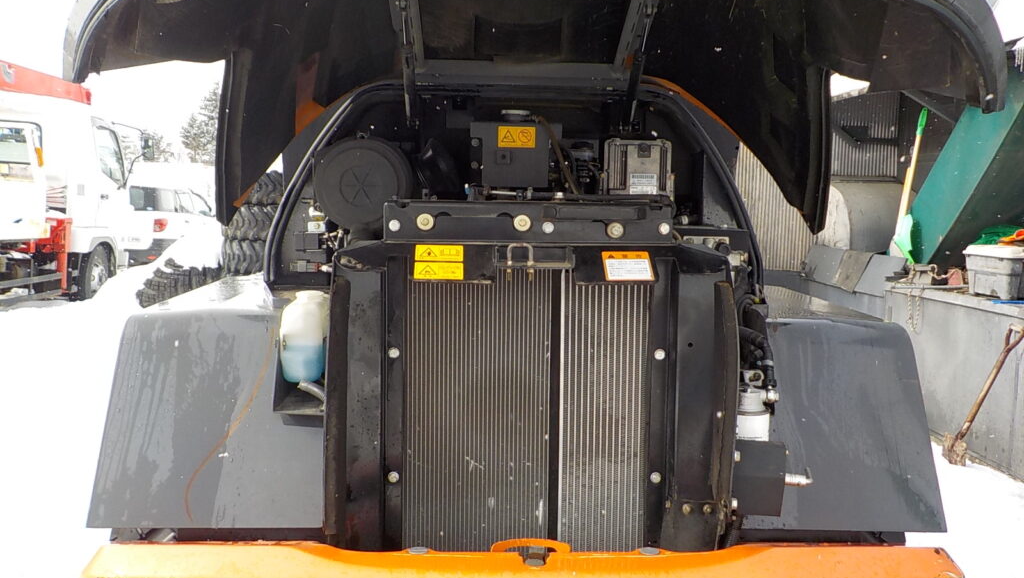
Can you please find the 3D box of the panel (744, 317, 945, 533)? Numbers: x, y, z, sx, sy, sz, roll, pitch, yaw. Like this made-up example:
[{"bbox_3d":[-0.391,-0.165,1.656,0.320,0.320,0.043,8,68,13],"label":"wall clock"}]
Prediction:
[{"bbox_3d":[0.797,0.333,2.304,0.532,0.488,0.374,1,5,-3],"label":"panel"}]

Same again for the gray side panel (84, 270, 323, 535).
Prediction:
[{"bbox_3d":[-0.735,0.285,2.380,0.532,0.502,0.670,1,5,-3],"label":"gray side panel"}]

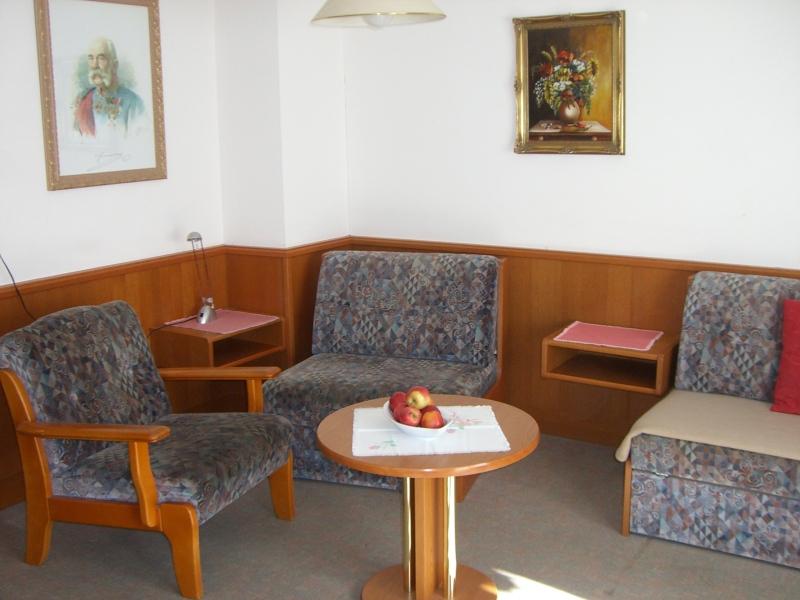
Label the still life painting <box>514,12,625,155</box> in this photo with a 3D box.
[{"bbox_3d":[0.749,-0.955,3.890,0.525,0.610,0.040,6,14,32],"label":"still life painting"}]

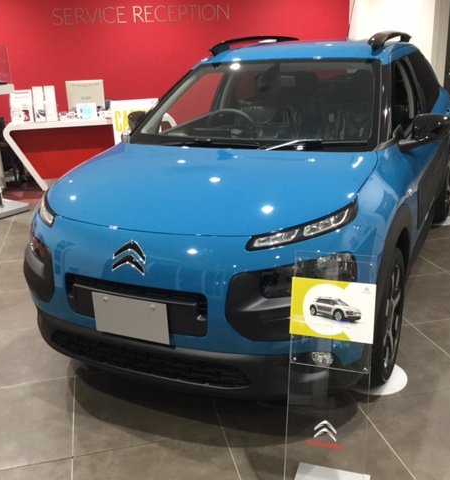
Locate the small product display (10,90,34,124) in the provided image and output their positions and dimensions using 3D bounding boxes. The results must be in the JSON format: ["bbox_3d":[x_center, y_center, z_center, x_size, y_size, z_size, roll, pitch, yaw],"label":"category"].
[{"bbox_3d":[-2.193,-1.435,6.192,0.220,0.335,0.100,-6,19,-12],"label":"small product display"}]

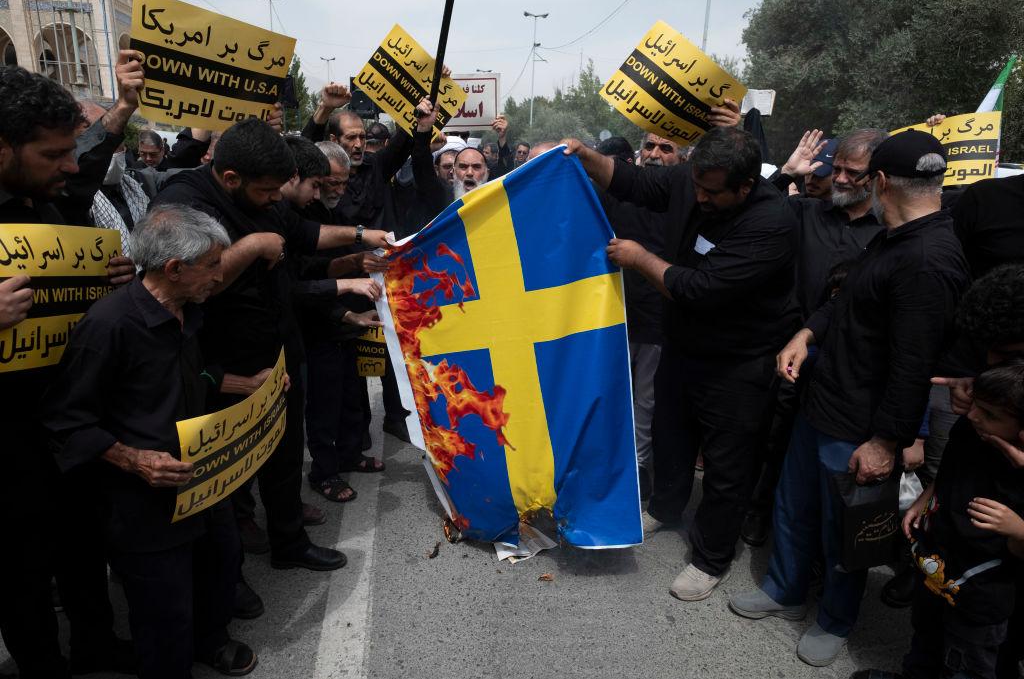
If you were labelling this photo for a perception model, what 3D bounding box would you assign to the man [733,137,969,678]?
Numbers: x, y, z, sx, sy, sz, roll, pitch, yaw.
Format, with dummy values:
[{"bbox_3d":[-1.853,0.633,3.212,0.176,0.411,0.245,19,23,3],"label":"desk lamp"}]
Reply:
[{"bbox_3d":[1.114,0.203,1.938,0.540,1.700,0.530,0,14,-8],"label":"man"}]

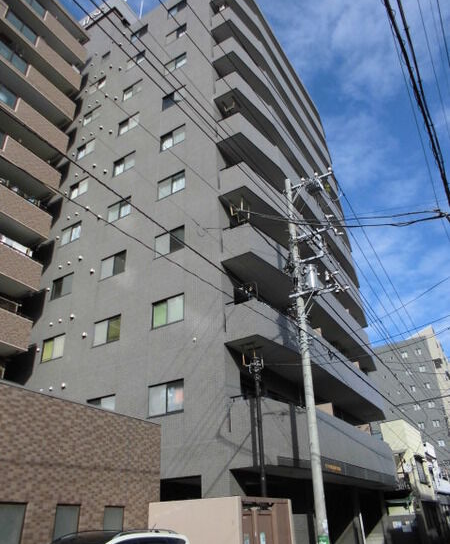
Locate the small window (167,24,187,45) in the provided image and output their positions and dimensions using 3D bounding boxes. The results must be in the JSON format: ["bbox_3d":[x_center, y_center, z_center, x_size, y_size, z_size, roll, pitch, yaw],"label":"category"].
[{"bbox_3d":[-2.685,-13.150,24.955,1.333,0.924,0.150,-19,-34,26],"label":"small window"}]

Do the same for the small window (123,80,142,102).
[{"bbox_3d":[-4.847,-9.568,23.573,1.320,0.970,0.150,-21,-37,26],"label":"small window"}]

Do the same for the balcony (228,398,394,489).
[{"bbox_3d":[3.838,6.294,15.374,1.550,1.680,11.600,-21,-37,26],"label":"balcony"}]

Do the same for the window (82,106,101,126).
[{"bbox_3d":[-7.749,-9.026,26.160,1.245,0.914,0.150,-19,-34,26],"label":"window"}]

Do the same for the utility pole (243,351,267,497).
[{"bbox_3d":[0.975,4.883,11.348,0.400,5.969,0.450,-19,-34,26],"label":"utility pole"}]

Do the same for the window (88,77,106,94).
[{"bbox_3d":[-7.802,-11.412,27.578,1.245,0.914,0.150,-19,-34,26],"label":"window"}]

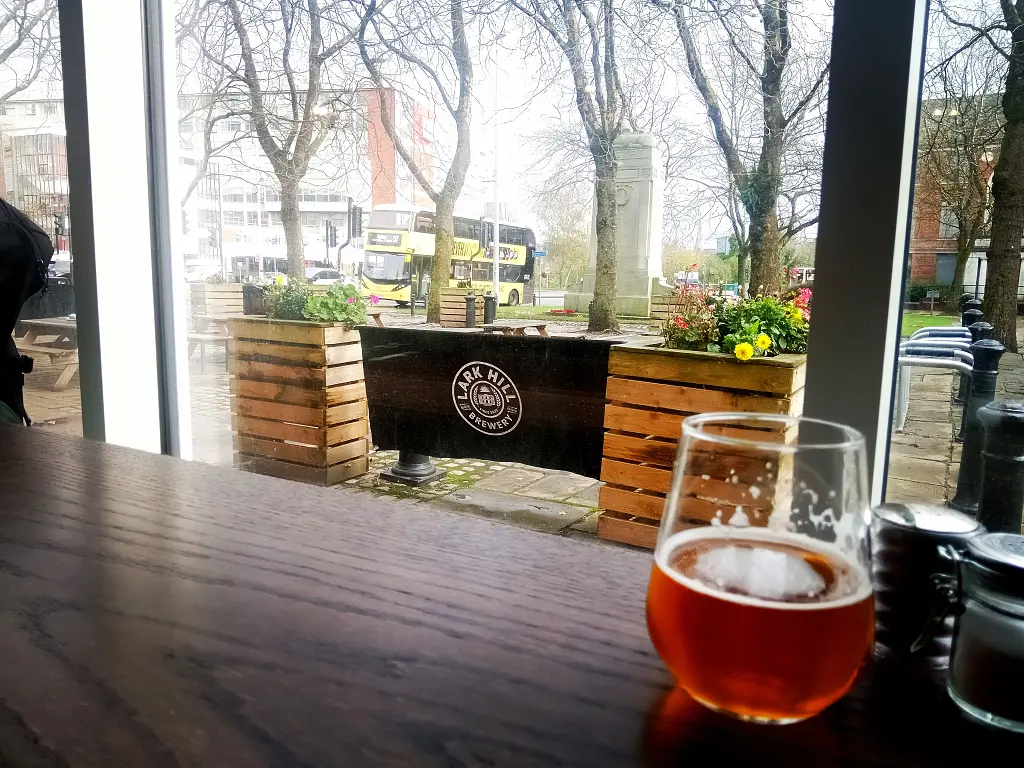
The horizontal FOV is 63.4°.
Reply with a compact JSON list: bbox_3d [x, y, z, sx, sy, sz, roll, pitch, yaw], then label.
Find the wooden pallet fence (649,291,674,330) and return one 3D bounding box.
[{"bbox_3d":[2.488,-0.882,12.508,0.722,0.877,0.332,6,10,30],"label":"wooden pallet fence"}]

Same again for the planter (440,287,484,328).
[{"bbox_3d":[-0.917,-1.312,15.222,0.770,0.877,0.312,7,10,33],"label":"planter"}]

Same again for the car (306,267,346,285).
[{"bbox_3d":[-11.170,-5.974,48.618,1.800,1.480,4.250,7,11,33],"label":"car"}]

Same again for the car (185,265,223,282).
[{"bbox_3d":[-17.086,-6.058,45.000,1.800,1.500,4.300,-7,12,-41],"label":"car"}]

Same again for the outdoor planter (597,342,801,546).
[{"bbox_3d":[0.855,0.343,3.770,0.785,1.000,0.430,7,11,27],"label":"outdoor planter"}]

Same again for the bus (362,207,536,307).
[{"bbox_3d":[-2.630,-5.820,40.000,2.550,4.300,10.900,5,7,30],"label":"bus"}]

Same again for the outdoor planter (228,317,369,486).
[{"bbox_3d":[-1.309,0.078,5.074,0.766,0.926,0.351,6,10,29],"label":"outdoor planter"}]

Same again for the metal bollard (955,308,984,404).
[{"bbox_3d":[4.875,-0.288,8.830,0.210,1.000,0.210,1,9,0],"label":"metal bollard"}]

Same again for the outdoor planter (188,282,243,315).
[{"bbox_3d":[-5.394,-1.354,15.232,0.450,1.000,0.800,7,11,34],"label":"outdoor planter"}]

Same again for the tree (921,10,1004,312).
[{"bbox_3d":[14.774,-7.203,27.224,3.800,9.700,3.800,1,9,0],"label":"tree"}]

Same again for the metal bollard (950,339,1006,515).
[{"bbox_3d":[2.635,0.234,4.685,0.185,0.975,0.185,1,8,0],"label":"metal bollard"}]

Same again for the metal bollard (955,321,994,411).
[{"bbox_3d":[3.734,-0.021,6.681,0.185,0.975,0.185,1,8,0],"label":"metal bollard"}]

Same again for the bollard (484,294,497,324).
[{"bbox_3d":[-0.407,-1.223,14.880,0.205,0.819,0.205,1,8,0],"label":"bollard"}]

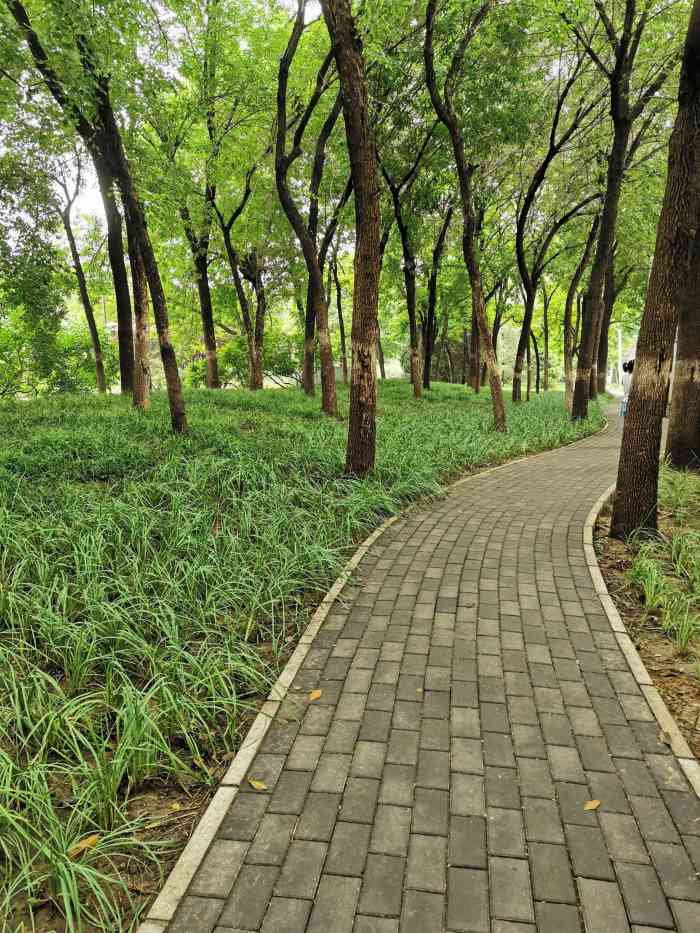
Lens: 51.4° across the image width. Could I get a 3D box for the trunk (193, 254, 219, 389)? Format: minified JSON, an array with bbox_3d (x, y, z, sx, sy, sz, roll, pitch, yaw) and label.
[{"bbox_3d":[-4.446,-4.497,22.707,0.771,4.106,0.600,-2,8,-11],"label":"trunk"}]

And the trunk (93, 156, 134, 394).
[{"bbox_3d":[-4.189,-3.332,12.891,0.744,4.100,0.450,0,9,0],"label":"trunk"}]

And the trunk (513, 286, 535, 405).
[{"bbox_3d":[6.131,-4.253,25.717,0.738,3.975,0.550,1,8,13],"label":"trunk"}]

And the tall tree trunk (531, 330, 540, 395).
[{"bbox_3d":[7.599,-4.252,29.815,0.389,2.596,0.350,1,8,14],"label":"tall tree trunk"}]

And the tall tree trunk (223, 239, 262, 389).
[{"bbox_3d":[-3.275,-4.626,22.172,1.158,4.601,0.750,-2,8,-8],"label":"tall tree trunk"}]

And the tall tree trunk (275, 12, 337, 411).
[{"bbox_3d":[-0.644,-3.595,10.769,0.947,5.716,0.550,0,9,0],"label":"tall tree trunk"}]

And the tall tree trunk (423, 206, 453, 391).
[{"bbox_3d":[2.361,-4.486,19.634,0.809,4.851,0.400,0,9,0],"label":"tall tree trunk"}]

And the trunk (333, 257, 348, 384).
[{"bbox_3d":[-0.303,-4.627,23.198,0.510,4.005,0.300,0,9,0],"label":"trunk"}]

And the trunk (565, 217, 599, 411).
[{"bbox_3d":[5.615,-3.665,17.652,0.825,4.612,0.450,0,9,0],"label":"trunk"}]

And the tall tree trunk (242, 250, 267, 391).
[{"bbox_3d":[-2.913,-4.425,22.201,0.695,4.194,0.600,-2,8,-7],"label":"tall tree trunk"}]

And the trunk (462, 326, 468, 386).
[{"bbox_3d":[3.865,-3.709,24.355,0.201,1.919,0.200,0,9,0],"label":"trunk"}]

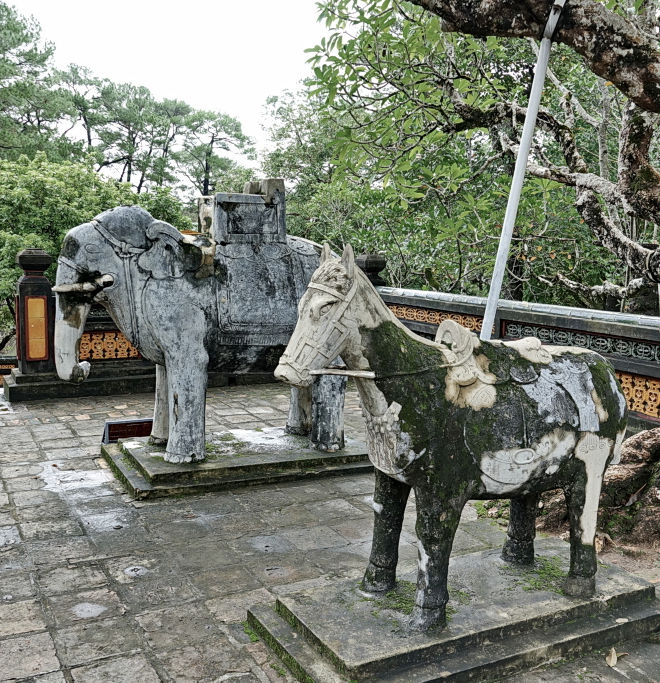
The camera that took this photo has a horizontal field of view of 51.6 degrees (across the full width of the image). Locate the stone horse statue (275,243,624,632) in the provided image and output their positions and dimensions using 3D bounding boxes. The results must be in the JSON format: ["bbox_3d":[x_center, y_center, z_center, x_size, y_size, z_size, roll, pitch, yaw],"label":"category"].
[{"bbox_3d":[0.568,0.357,2.853,1.700,1.460,0.520,-1,7,-26],"label":"stone horse statue"}]

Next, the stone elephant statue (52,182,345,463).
[{"bbox_3d":[-0.871,-0.210,5.094,2.240,2.030,0.850,-1,7,-25],"label":"stone elephant statue"}]

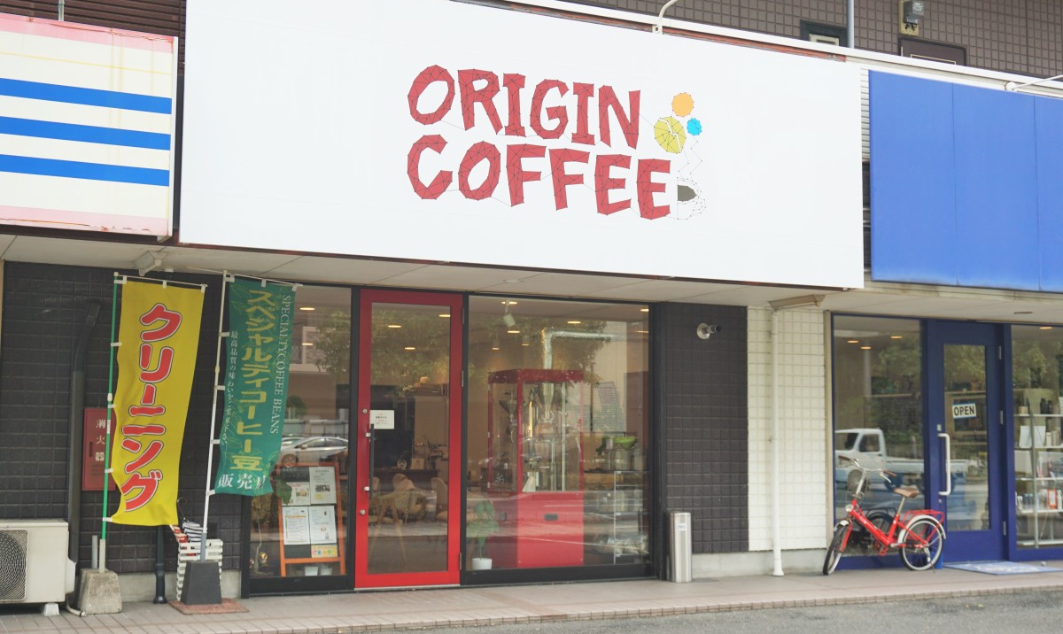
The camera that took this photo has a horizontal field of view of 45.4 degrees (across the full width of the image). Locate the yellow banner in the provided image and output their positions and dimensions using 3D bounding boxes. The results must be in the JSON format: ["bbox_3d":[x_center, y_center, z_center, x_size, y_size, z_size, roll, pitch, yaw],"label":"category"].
[{"bbox_3d":[-2.738,0.624,9.213,0.587,1.770,0.120,6,-7,-24],"label":"yellow banner"}]

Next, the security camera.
[{"bbox_3d":[1.617,0.126,11.457,0.140,0.145,0.200,4,-6,-32],"label":"security camera"}]

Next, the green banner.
[{"bbox_3d":[-2.094,0.535,9.588,0.502,1.618,0.100,6,-7,-24],"label":"green banner"}]

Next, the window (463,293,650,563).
[{"bbox_3d":[0.261,1.010,11.016,1.774,2.324,0.060,3,-6,-24],"label":"window"}]

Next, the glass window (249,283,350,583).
[{"bbox_3d":[-1.825,0.903,10.070,0.792,2.303,0.060,3,-6,-24],"label":"glass window"}]

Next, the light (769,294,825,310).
[{"bbox_3d":[2.314,-0.106,11.116,0.130,0.105,0.660,3,-6,-24],"label":"light"}]

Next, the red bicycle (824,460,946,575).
[{"bbox_3d":[3.315,1.830,11.807,1.450,1.080,0.520,3,-6,-24],"label":"red bicycle"}]

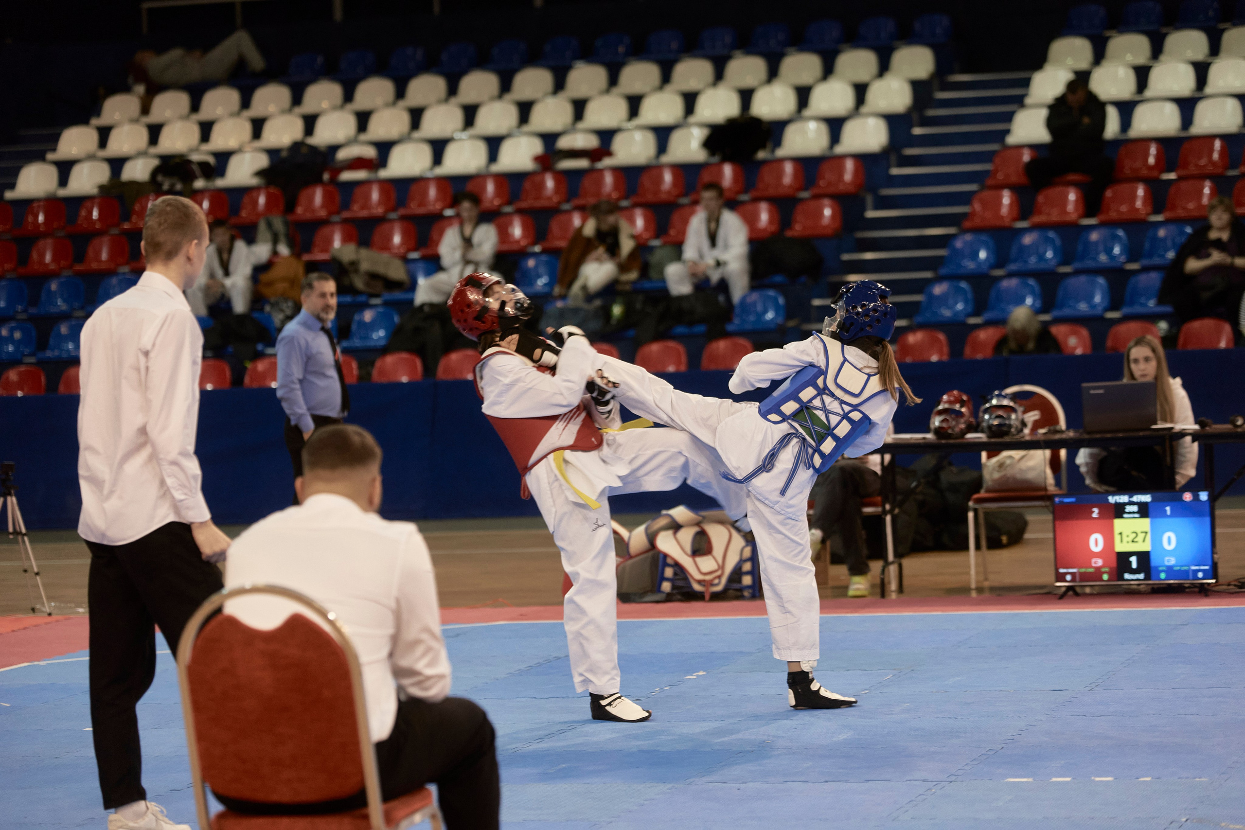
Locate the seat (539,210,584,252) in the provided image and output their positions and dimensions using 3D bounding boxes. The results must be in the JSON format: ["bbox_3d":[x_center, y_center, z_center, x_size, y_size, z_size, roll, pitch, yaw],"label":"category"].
[{"bbox_3d":[-0.401,-1.366,30.745,0.365,0.295,0.350,-2,2,16],"label":"seat"}]

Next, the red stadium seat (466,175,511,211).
[{"bbox_3d":[-1.084,-1.714,32.241,0.400,0.295,0.380,-2,2,18],"label":"red stadium seat"}]

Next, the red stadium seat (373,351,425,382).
[{"bbox_3d":[-1.572,-0.289,28.355,0.365,0.295,0.350,-2,2,16],"label":"red stadium seat"}]

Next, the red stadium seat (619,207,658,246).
[{"bbox_3d":[0.048,-1.381,30.614,0.365,0.295,0.350,-2,2,16],"label":"red stadium seat"}]

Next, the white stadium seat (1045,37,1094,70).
[{"bbox_3d":[3.680,-2.988,34.310,0.400,0.300,0.360,-2,2,18],"label":"white stadium seat"}]

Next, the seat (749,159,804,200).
[{"bbox_3d":[1.261,-1.909,33.663,0.410,0.330,0.400,-2,2,16],"label":"seat"}]

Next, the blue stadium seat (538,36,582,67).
[{"bbox_3d":[-0.573,-3.118,35.786,0.365,0.295,0.350,-2,2,16],"label":"blue stadium seat"}]

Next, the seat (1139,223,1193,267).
[{"bbox_3d":[3.767,-1.176,28.727,0.400,0.295,0.380,-2,2,18],"label":"seat"}]

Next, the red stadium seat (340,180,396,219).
[{"bbox_3d":[-2.112,-1.798,34.635,0.410,0.330,0.400,-2,2,16],"label":"red stadium seat"}]

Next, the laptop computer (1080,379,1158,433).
[{"bbox_3d":[2.362,-0.039,19.700,0.360,0.240,0.270,-3,2,-3],"label":"laptop computer"}]

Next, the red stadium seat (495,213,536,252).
[{"bbox_3d":[-0.884,-1.384,31.641,0.400,0.300,0.360,-2,2,18],"label":"red stadium seat"}]

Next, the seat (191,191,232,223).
[{"bbox_3d":[-3.336,-1.642,32.987,0.400,0.295,0.380,-2,2,18],"label":"seat"}]

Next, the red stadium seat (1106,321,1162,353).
[{"bbox_3d":[3.250,-0.451,26.512,0.390,0.290,0.380,-2,2,16],"label":"red stadium seat"}]

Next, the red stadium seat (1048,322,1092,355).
[{"bbox_3d":[2.876,-0.457,27.115,0.400,0.295,0.380,-2,2,18],"label":"red stadium seat"}]

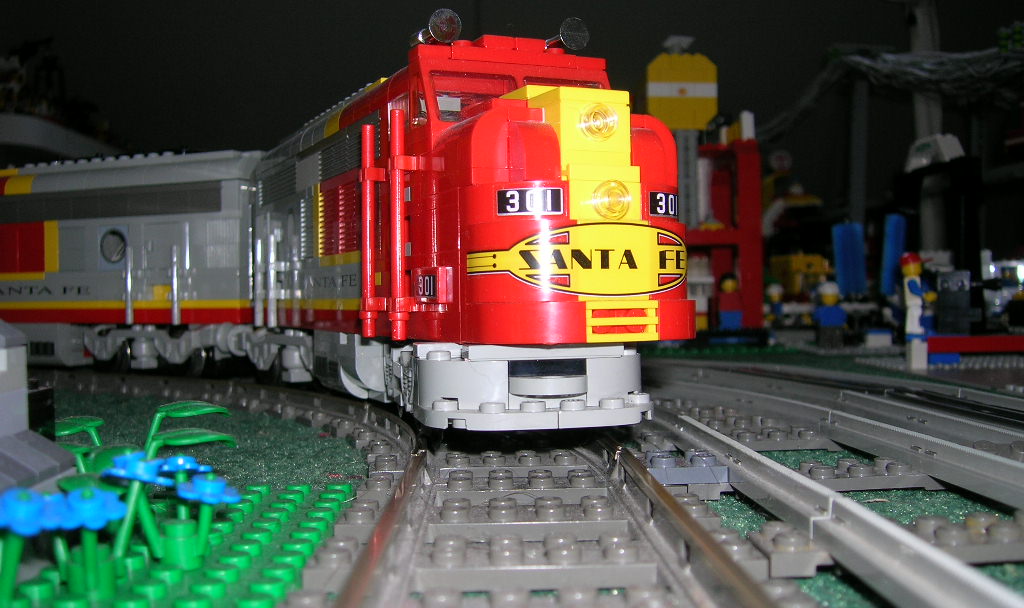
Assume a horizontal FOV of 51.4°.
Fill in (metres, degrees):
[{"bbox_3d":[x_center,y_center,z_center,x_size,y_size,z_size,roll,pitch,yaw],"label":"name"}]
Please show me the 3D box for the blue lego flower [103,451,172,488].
[{"bbox_3d":[-0.054,0.024,0.154,0.010,0.004,0.010,-1,0,0],"label":"blue lego flower"}]

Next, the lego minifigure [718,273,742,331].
[{"bbox_3d":[0.161,-0.001,0.785,0.022,0.042,0.012,-1,0,-6],"label":"lego minifigure"}]

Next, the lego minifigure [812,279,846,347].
[{"bbox_3d":[0.206,0.007,0.690,0.023,0.043,0.013,-1,0,12],"label":"lego minifigure"}]

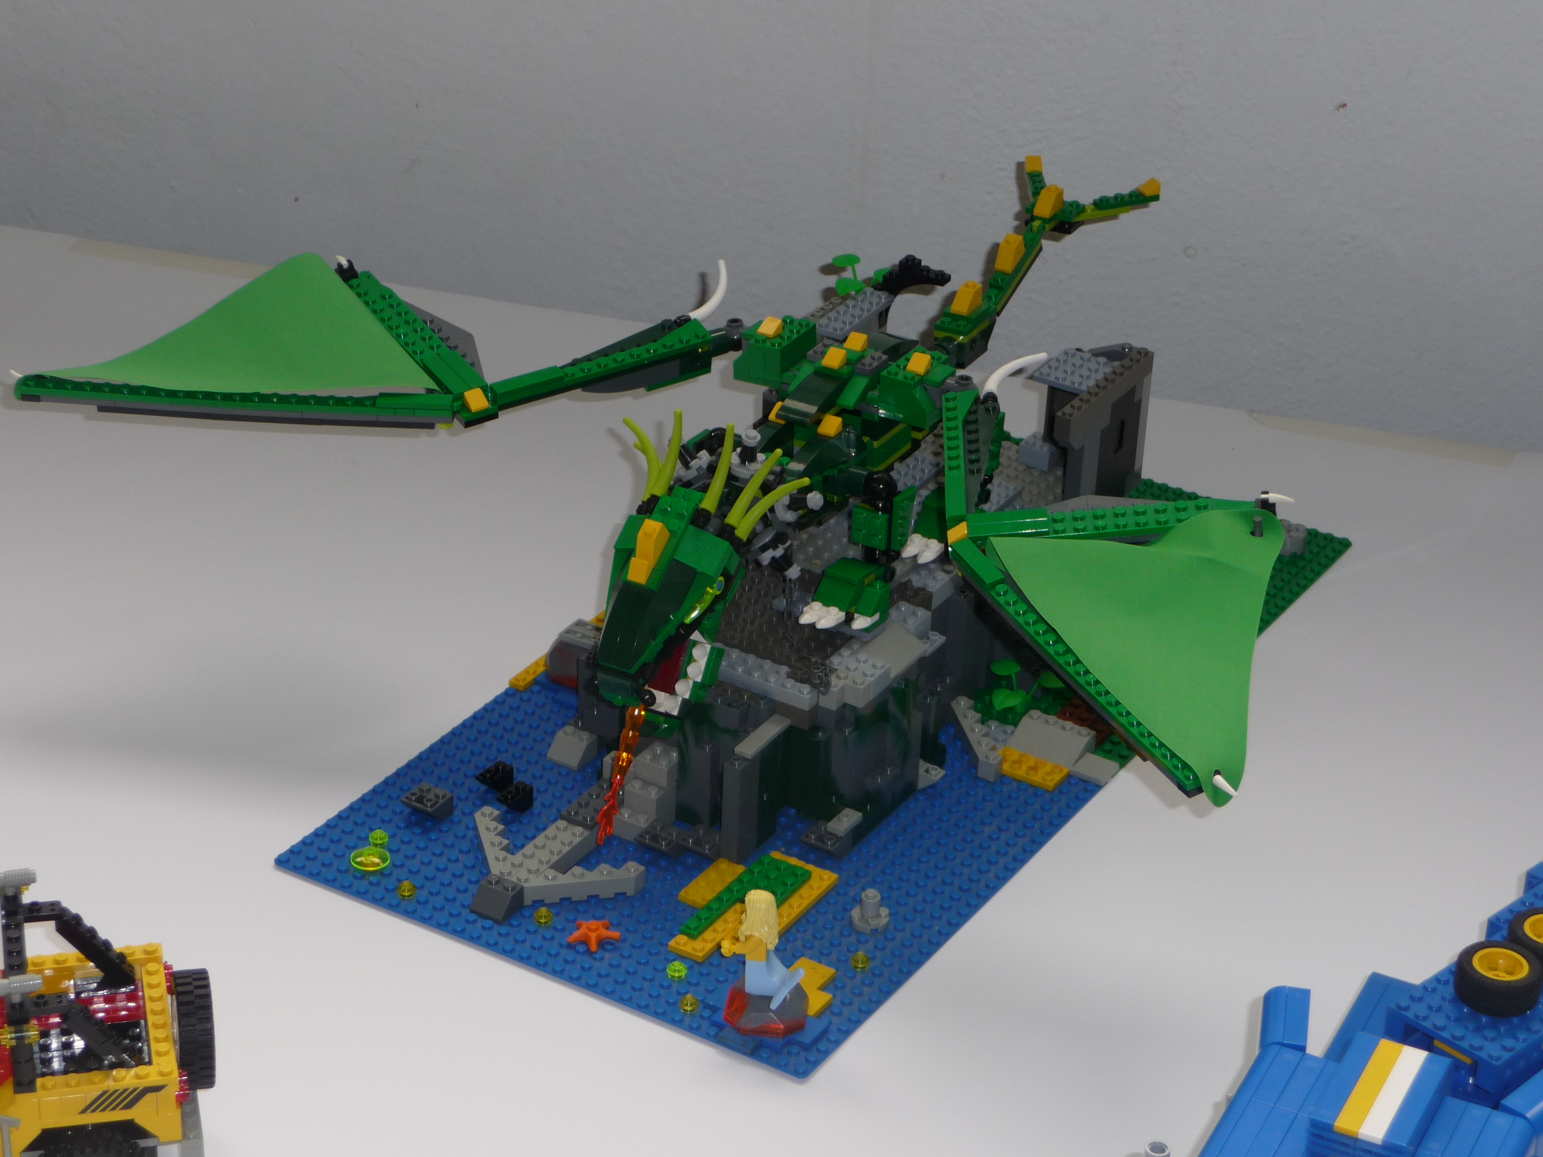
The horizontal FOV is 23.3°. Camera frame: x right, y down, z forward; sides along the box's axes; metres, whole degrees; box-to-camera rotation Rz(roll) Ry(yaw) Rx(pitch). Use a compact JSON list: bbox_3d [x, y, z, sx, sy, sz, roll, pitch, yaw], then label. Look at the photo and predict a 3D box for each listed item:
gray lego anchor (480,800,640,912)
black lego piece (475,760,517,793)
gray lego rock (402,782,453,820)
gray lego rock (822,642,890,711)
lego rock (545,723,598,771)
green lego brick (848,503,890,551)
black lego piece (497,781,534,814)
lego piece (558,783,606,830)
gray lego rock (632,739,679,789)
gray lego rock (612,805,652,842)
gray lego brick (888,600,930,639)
[{"bbox_3d":[-0.094,0.117,1.533,0.080,0.011,0.048,19,33,26],"label":"gray lego anchor"},{"bbox_3d":[-0.117,0.085,1.586,0.008,0.011,0.016,19,33,26],"label":"black lego piece"},{"bbox_3d":[-0.144,0.095,1.572,0.016,0.011,0.016,19,33,26],"label":"gray lego rock"},{"bbox_3d":[0.033,0.042,1.556,0.024,0.011,0.036,19,33,26],"label":"gray lego rock"},{"bbox_3d":[-0.086,0.073,1.612,0.016,0.011,0.016,19,33,26],"label":"lego rock"},{"bbox_3d":[0.042,-0.021,1.585,0.016,0.016,0.005,19,33,26],"label":"green lego brick"},{"bbox_3d":[-0.108,0.093,1.573,0.008,0.011,0.016,19,33,26],"label":"black lego piece"},{"bbox_3d":[-0.073,0.095,1.560,0.016,0.005,0.032,19,33,26],"label":"lego piece"},{"bbox_3d":[-0.047,0.077,1.564,0.016,0.011,0.016,19,33,26],"label":"gray lego rock"},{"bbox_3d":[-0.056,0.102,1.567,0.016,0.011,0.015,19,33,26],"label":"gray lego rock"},{"bbox_3d":[0.058,0.019,1.598,0.016,0.011,0.016,19,33,26],"label":"gray lego brick"}]

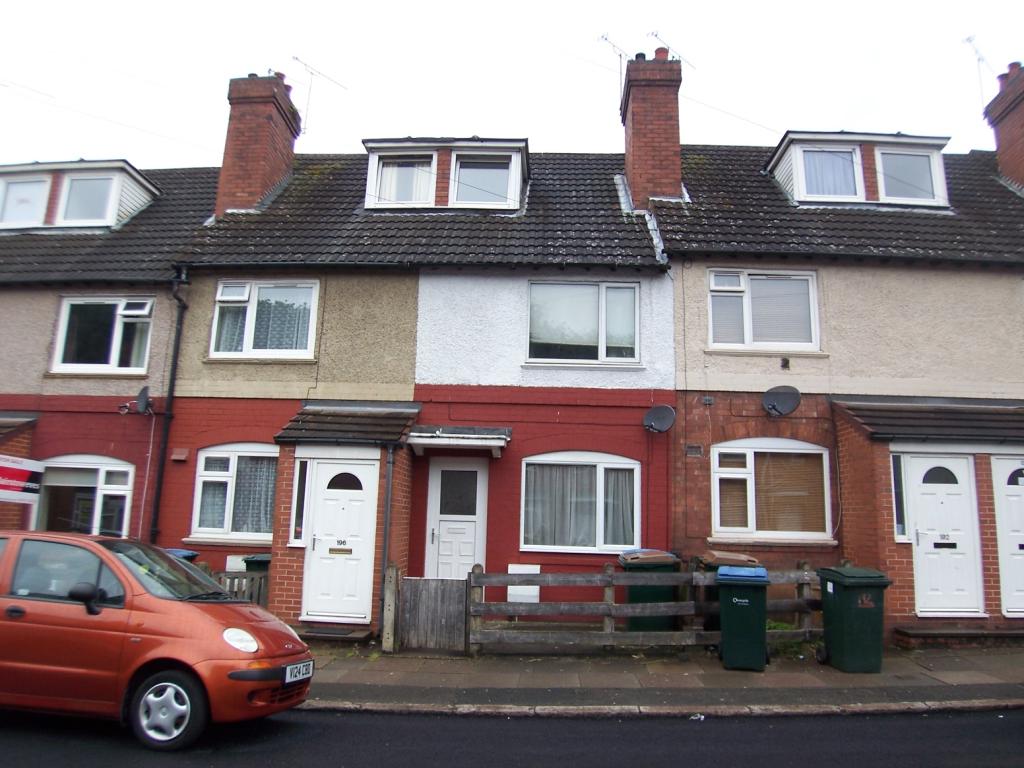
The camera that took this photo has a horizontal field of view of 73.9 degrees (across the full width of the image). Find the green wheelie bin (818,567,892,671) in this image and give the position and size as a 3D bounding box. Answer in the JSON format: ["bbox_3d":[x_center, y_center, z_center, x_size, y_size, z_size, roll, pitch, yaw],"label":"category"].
[{"bbox_3d":[3.721,2.590,7.465,0.570,1.070,0.720,1,-10,3],"label":"green wheelie bin"}]

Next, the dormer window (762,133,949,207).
[{"bbox_3d":[6.098,-3.549,12.091,2.820,1.280,1.350,1,-10,3],"label":"dormer window"}]

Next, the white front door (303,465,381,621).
[{"bbox_3d":[-2.216,2.018,8.805,0.930,2.070,0.080,1,-10,3],"label":"white front door"}]

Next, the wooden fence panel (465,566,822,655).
[{"bbox_3d":[1.591,2.583,7.841,4.350,1.080,0.120,0,-10,3],"label":"wooden fence panel"}]

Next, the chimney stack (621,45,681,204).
[{"bbox_3d":[2.534,-4.397,12.352,0.930,3.200,1.250,1,-10,3],"label":"chimney stack"}]

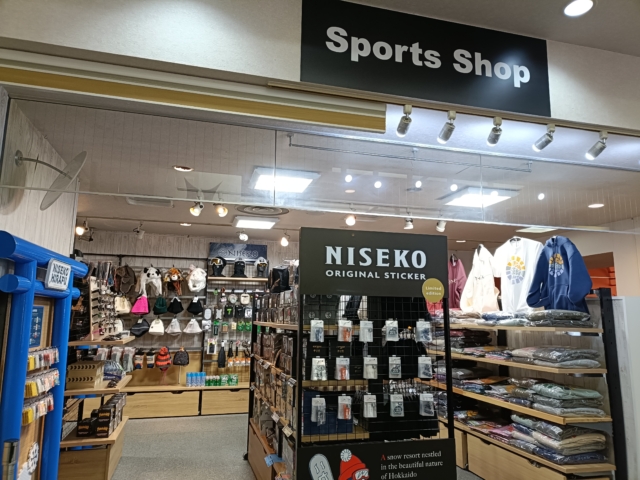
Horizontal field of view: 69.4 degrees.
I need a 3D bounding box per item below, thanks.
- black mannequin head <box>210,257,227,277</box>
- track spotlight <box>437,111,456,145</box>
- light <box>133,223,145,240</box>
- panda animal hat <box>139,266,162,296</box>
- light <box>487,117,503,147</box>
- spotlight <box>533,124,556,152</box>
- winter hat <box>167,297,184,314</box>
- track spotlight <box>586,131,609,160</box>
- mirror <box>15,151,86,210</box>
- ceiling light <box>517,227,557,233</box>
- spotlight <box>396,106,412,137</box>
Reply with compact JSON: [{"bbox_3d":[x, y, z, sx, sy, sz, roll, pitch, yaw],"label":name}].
[{"bbox_3d":[-1.509,0.398,6.871,0.210,0.310,0.240,-3,-10,21],"label":"black mannequin head"},{"bbox_3d":[0.917,-0.792,3.282,0.072,0.219,0.155,4,-10,-22],"label":"track spotlight"},{"bbox_3d":[-2.265,-0.110,5.794,0.130,0.210,0.150,-7,-12,39],"label":"light"},{"bbox_3d":[-2.326,0.575,6.354,0.290,0.410,0.210,5,-10,-25],"label":"panda animal hat"},{"bbox_3d":[1.291,-0.789,3.387,0.072,0.193,0.155,2,-9,-7],"label":"light"},{"bbox_3d":[1.721,-0.765,3.503,0.072,0.195,0.155,6,-11,-31],"label":"spotlight"},{"bbox_3d":[-2.056,0.932,6.577,0.235,0.250,0.100,3,-10,-15],"label":"winter hat"},{"bbox_3d":[2.196,-0.733,3.632,0.072,0.213,0.155,5,-10,-26],"label":"track spotlight"},{"bbox_3d":[-1.626,-0.375,2.789,0.450,0.410,0.350,-8,-13,43],"label":"mirror"},{"bbox_3d":[2.843,-0.169,5.930,0.490,0.050,0.490,3,-10,-15],"label":"ceiling light"},{"bbox_3d":[0.593,-0.818,3.195,0.072,0.206,0.155,3,-10,-13],"label":"spotlight"}]

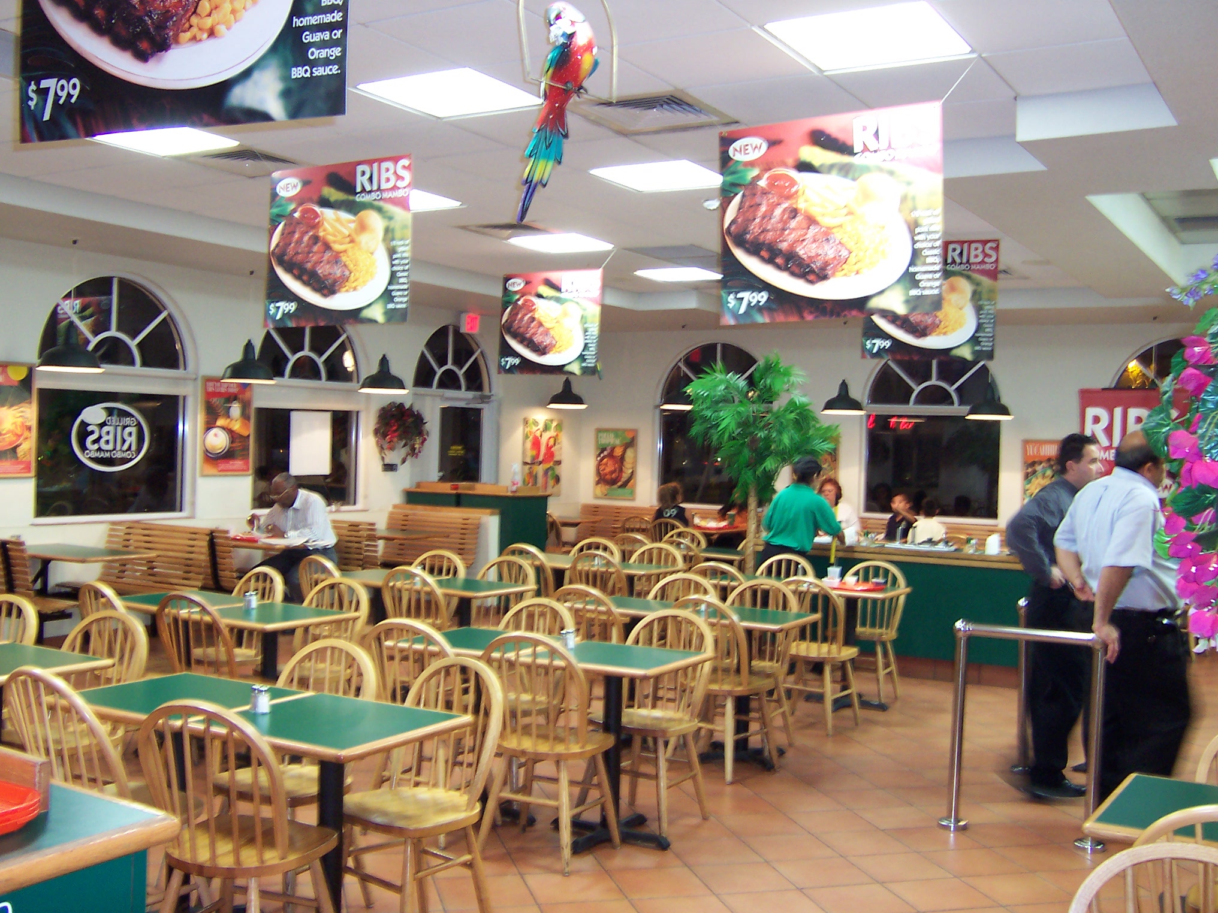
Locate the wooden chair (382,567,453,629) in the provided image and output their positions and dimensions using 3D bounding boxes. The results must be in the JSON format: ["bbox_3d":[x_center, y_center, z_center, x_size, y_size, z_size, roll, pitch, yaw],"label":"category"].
[{"bbox_3d":[-1.022,1.085,7.438,0.480,0.900,0.490,2,1,36],"label":"wooden chair"}]

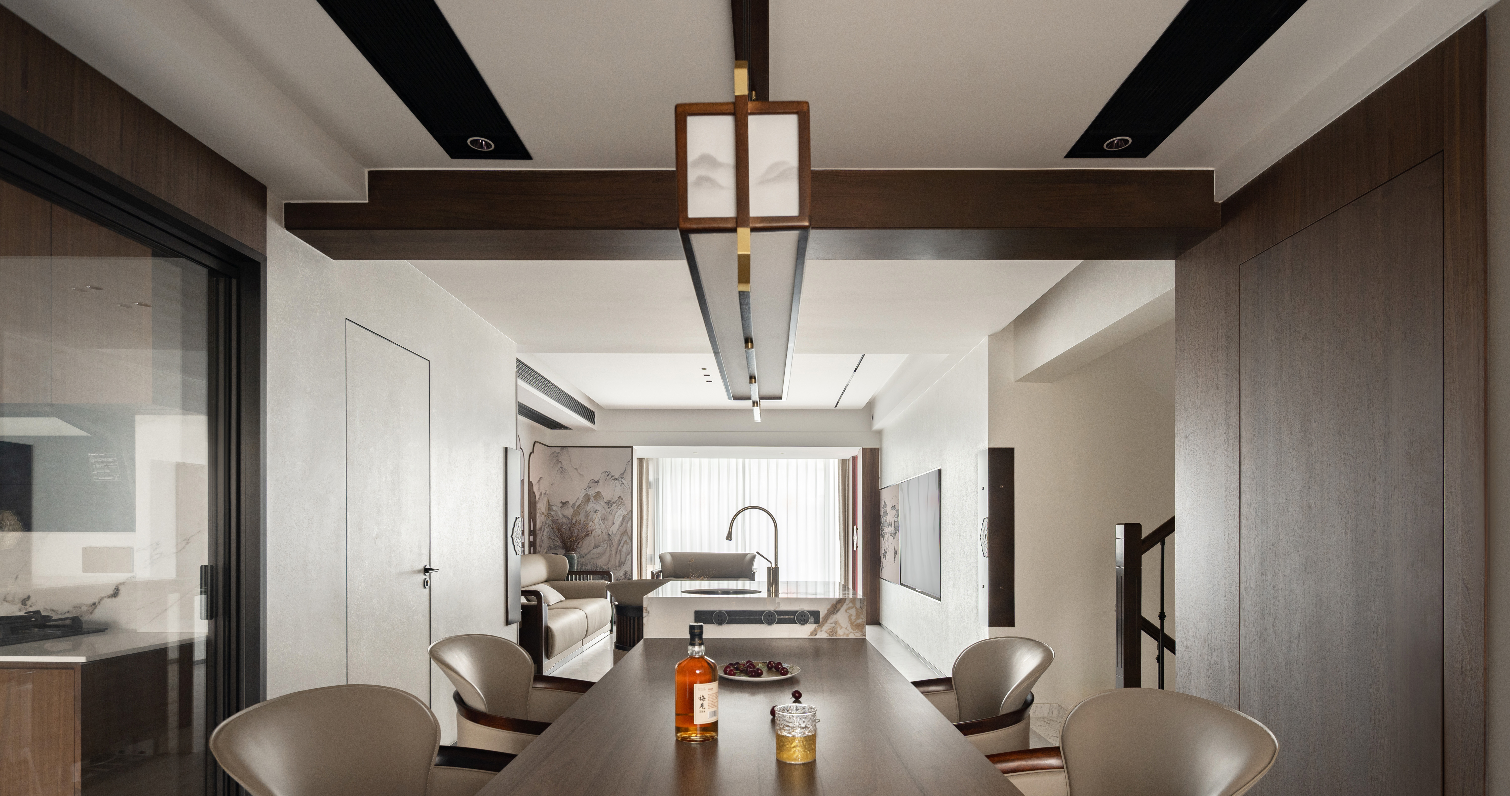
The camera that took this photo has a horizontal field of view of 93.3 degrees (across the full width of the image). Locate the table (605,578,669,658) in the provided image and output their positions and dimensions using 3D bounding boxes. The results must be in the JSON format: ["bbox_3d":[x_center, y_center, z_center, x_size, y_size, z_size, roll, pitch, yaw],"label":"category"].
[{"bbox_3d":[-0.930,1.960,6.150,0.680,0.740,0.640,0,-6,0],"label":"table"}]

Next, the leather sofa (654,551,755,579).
[{"bbox_3d":[-0.670,2.580,9.800,1.430,0.870,0.780,0,-6,0],"label":"leather sofa"}]

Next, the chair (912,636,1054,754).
[{"bbox_3d":[0.585,1.180,2.190,0.600,0.840,0.600,0,-6,0],"label":"chair"}]

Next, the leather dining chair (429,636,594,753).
[{"bbox_3d":[-0.700,1.185,2.200,0.600,0.840,0.600,0,-6,0],"label":"leather dining chair"}]

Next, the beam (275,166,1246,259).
[{"bbox_3d":[-0.004,-0.675,2.680,3.280,0.215,0.350,0,-6,0],"label":"beam"}]

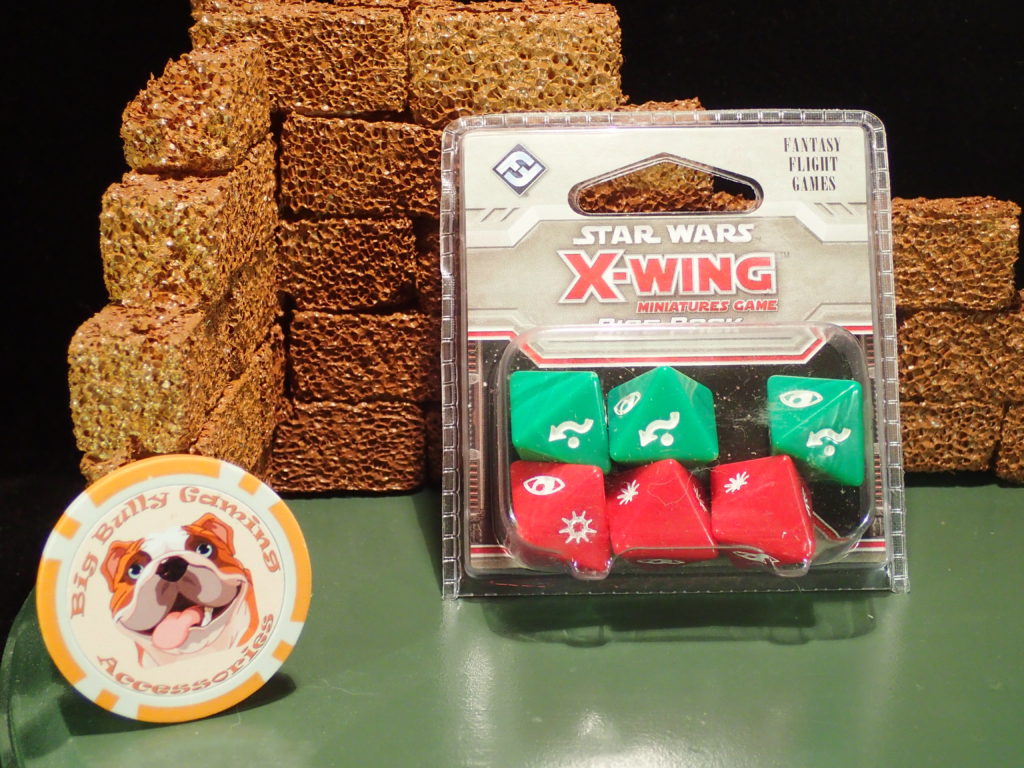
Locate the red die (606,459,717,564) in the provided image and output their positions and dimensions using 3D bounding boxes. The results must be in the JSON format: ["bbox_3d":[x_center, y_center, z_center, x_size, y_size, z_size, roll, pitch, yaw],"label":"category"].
[{"bbox_3d":[0.024,0.022,0.290,0.017,0.019,0.015,6,-4,-3],"label":"red die"}]

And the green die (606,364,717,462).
[{"bbox_3d":[0.024,0.006,0.293,0.017,0.019,0.015,0,4,2],"label":"green die"}]

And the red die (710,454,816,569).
[{"bbox_3d":[0.040,0.021,0.290,0.017,0.019,0.015,15,0,-4],"label":"red die"}]

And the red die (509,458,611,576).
[{"bbox_3d":[0.008,0.021,0.289,0.019,0.017,0.015,-7,8,-18],"label":"red die"}]

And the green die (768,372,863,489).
[{"bbox_3d":[0.049,0.008,0.292,0.019,0.017,0.015,-6,9,-11],"label":"green die"}]

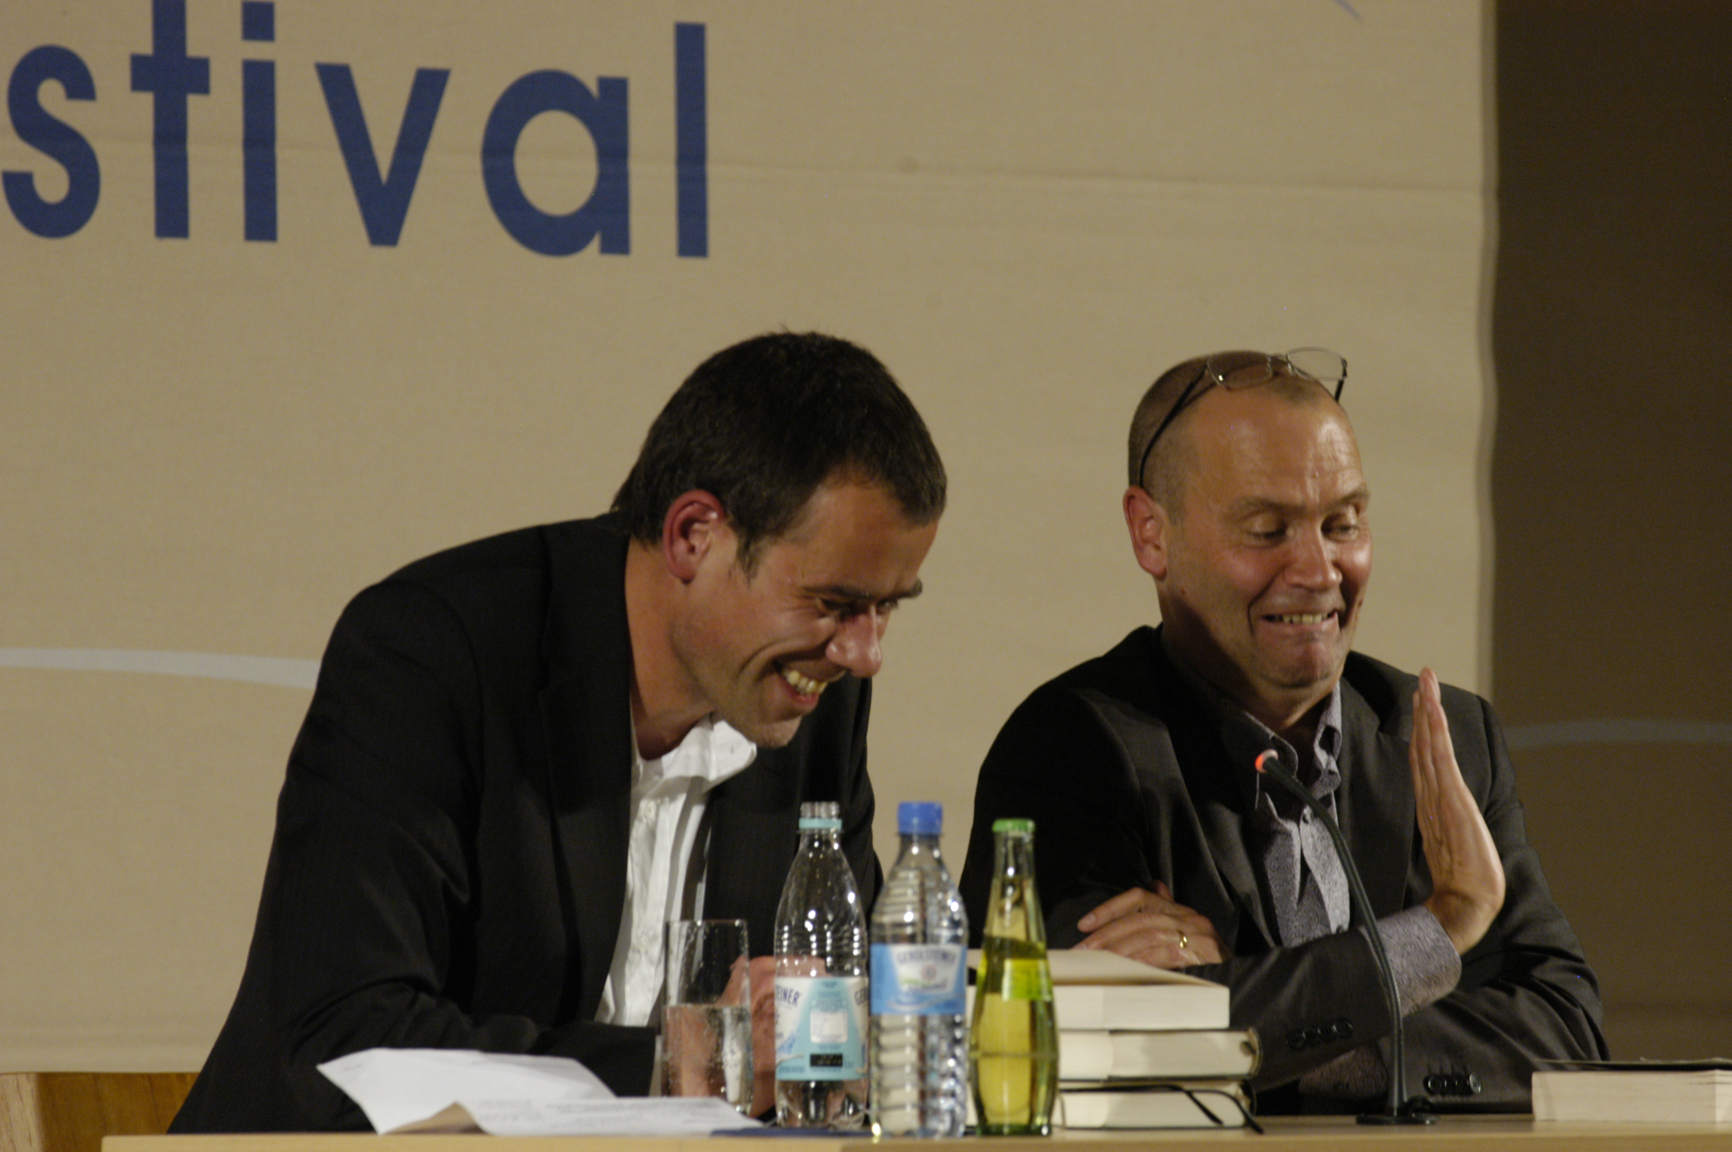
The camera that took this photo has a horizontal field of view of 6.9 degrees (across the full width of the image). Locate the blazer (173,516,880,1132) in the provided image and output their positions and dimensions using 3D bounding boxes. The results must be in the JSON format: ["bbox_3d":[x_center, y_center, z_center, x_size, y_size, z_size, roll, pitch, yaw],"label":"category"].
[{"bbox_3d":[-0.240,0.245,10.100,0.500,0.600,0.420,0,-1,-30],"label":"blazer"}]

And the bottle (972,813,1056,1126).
[{"bbox_3d":[0.100,0.271,9.770,0.060,0.215,0.060,0,-1,0],"label":"bottle"}]

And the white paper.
[{"bbox_3d":[-0.224,0.353,9.900,0.300,0.055,0.240,0,-1,0],"label":"white paper"}]

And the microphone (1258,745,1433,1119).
[{"bbox_3d":[0.331,0.250,9.970,0.075,0.262,0.170,0,-1,-30],"label":"microphone"}]

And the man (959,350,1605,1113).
[{"bbox_3d":[0.285,0.455,10.150,0.530,1.230,0.750,0,-1,-12],"label":"man"}]

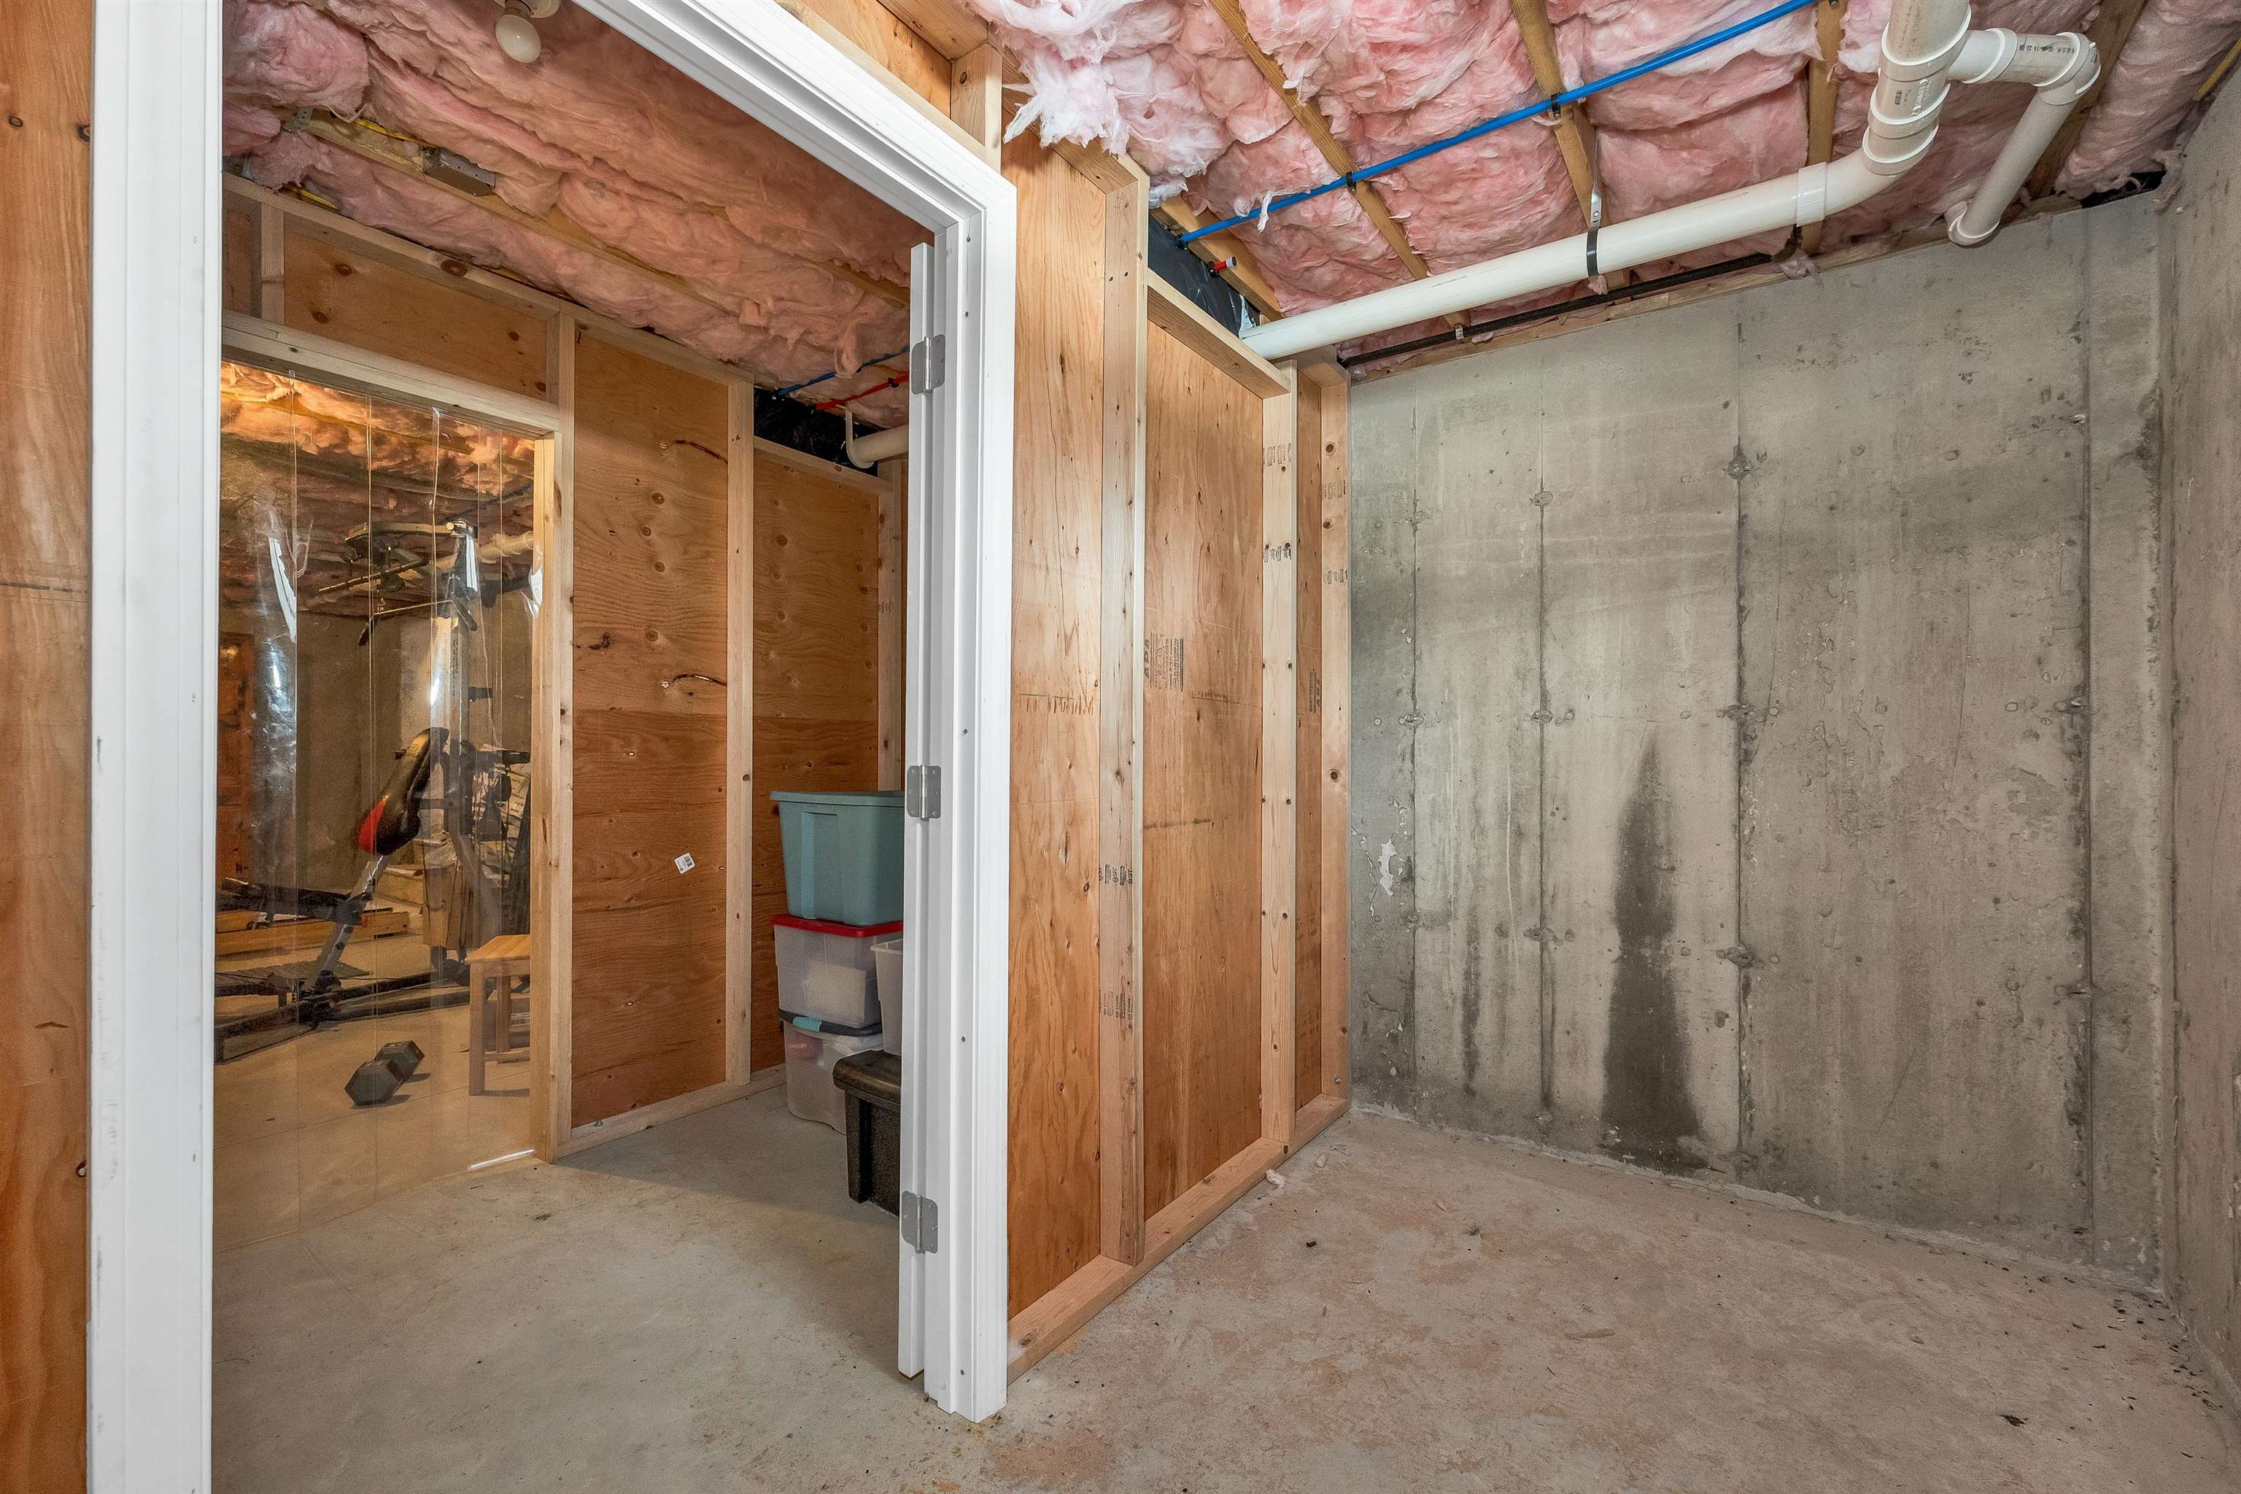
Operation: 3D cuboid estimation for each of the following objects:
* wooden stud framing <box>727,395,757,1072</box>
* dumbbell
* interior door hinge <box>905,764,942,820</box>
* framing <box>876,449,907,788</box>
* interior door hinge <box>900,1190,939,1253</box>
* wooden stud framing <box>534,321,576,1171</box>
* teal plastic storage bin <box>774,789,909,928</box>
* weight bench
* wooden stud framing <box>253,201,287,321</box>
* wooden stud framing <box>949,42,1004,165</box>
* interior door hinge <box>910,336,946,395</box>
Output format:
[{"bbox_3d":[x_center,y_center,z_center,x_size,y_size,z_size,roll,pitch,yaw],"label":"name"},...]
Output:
[{"bbox_3d":[-1.258,-0.041,2.884,0.089,2.300,0.038,0,0,36],"label":"wooden stud framing"},{"bbox_3d":[-2.458,1.085,2.922,0.138,0.120,0.290,0,0,-25],"label":"dumbbell"},{"bbox_3d":[-0.353,0.081,1.554,0.090,0.093,0.014,0,0,36],"label":"interior door hinge"},{"bbox_3d":[-0.892,0.003,3.380,0.089,2.220,0.038,0,0,36],"label":"framing"},{"bbox_3d":[-0.358,0.850,1.553,0.090,0.093,0.014,0,0,36],"label":"interior door hinge"},{"bbox_3d":[-1.586,-0.028,2.445,0.100,2.345,0.060,0,0,36],"label":"wooden stud framing"},{"bbox_3d":[-0.728,0.336,2.860,0.470,0.385,0.600,0,0,36],"label":"teal plastic storage bin"},{"bbox_3d":[-3.270,0.540,3.470,0.460,1.220,1.150,0,0,12],"label":"weight bench"},{"bbox_3d":[-1.929,-1.080,1.976,0.089,0.262,0.038,0,0,36],"label":"wooden stud framing"},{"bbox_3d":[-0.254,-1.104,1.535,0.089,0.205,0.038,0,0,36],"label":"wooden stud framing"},{"bbox_3d":[-0.347,-0.684,1.555,0.090,0.093,0.014,0,0,36],"label":"interior door hinge"}]

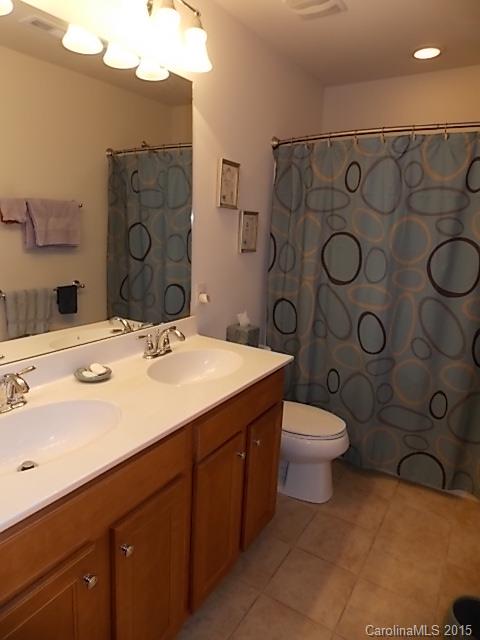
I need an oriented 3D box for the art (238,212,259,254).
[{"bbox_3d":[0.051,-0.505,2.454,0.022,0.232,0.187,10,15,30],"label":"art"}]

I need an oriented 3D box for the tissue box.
[{"bbox_3d":[0.022,0.116,2.410,0.134,0.145,0.129,10,15,30],"label":"tissue box"}]

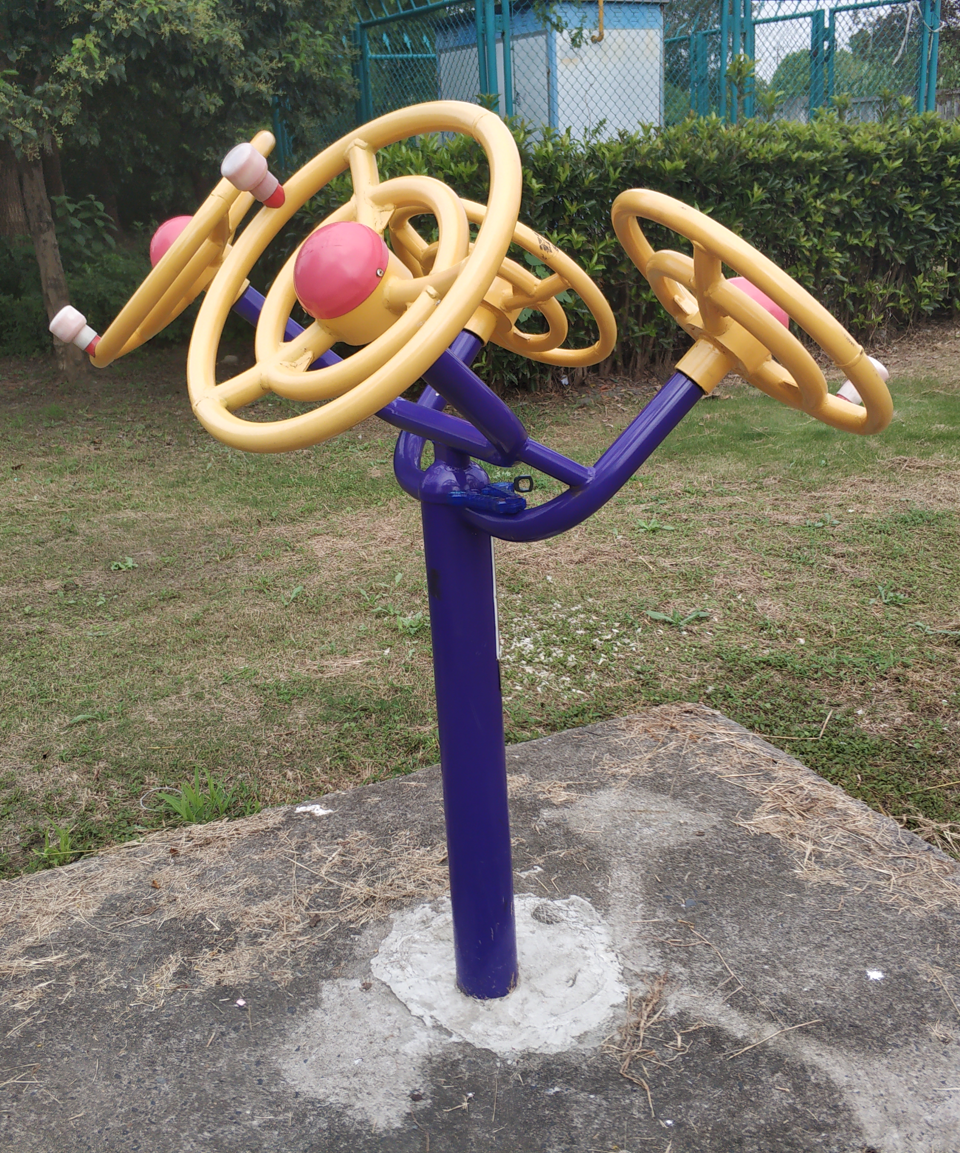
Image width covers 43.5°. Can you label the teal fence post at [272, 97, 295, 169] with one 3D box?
[{"bbox_3d":[-1.713,-3.516,10.643,0.110,2.600,0.110,-16,23,-31],"label":"teal fence post"}]

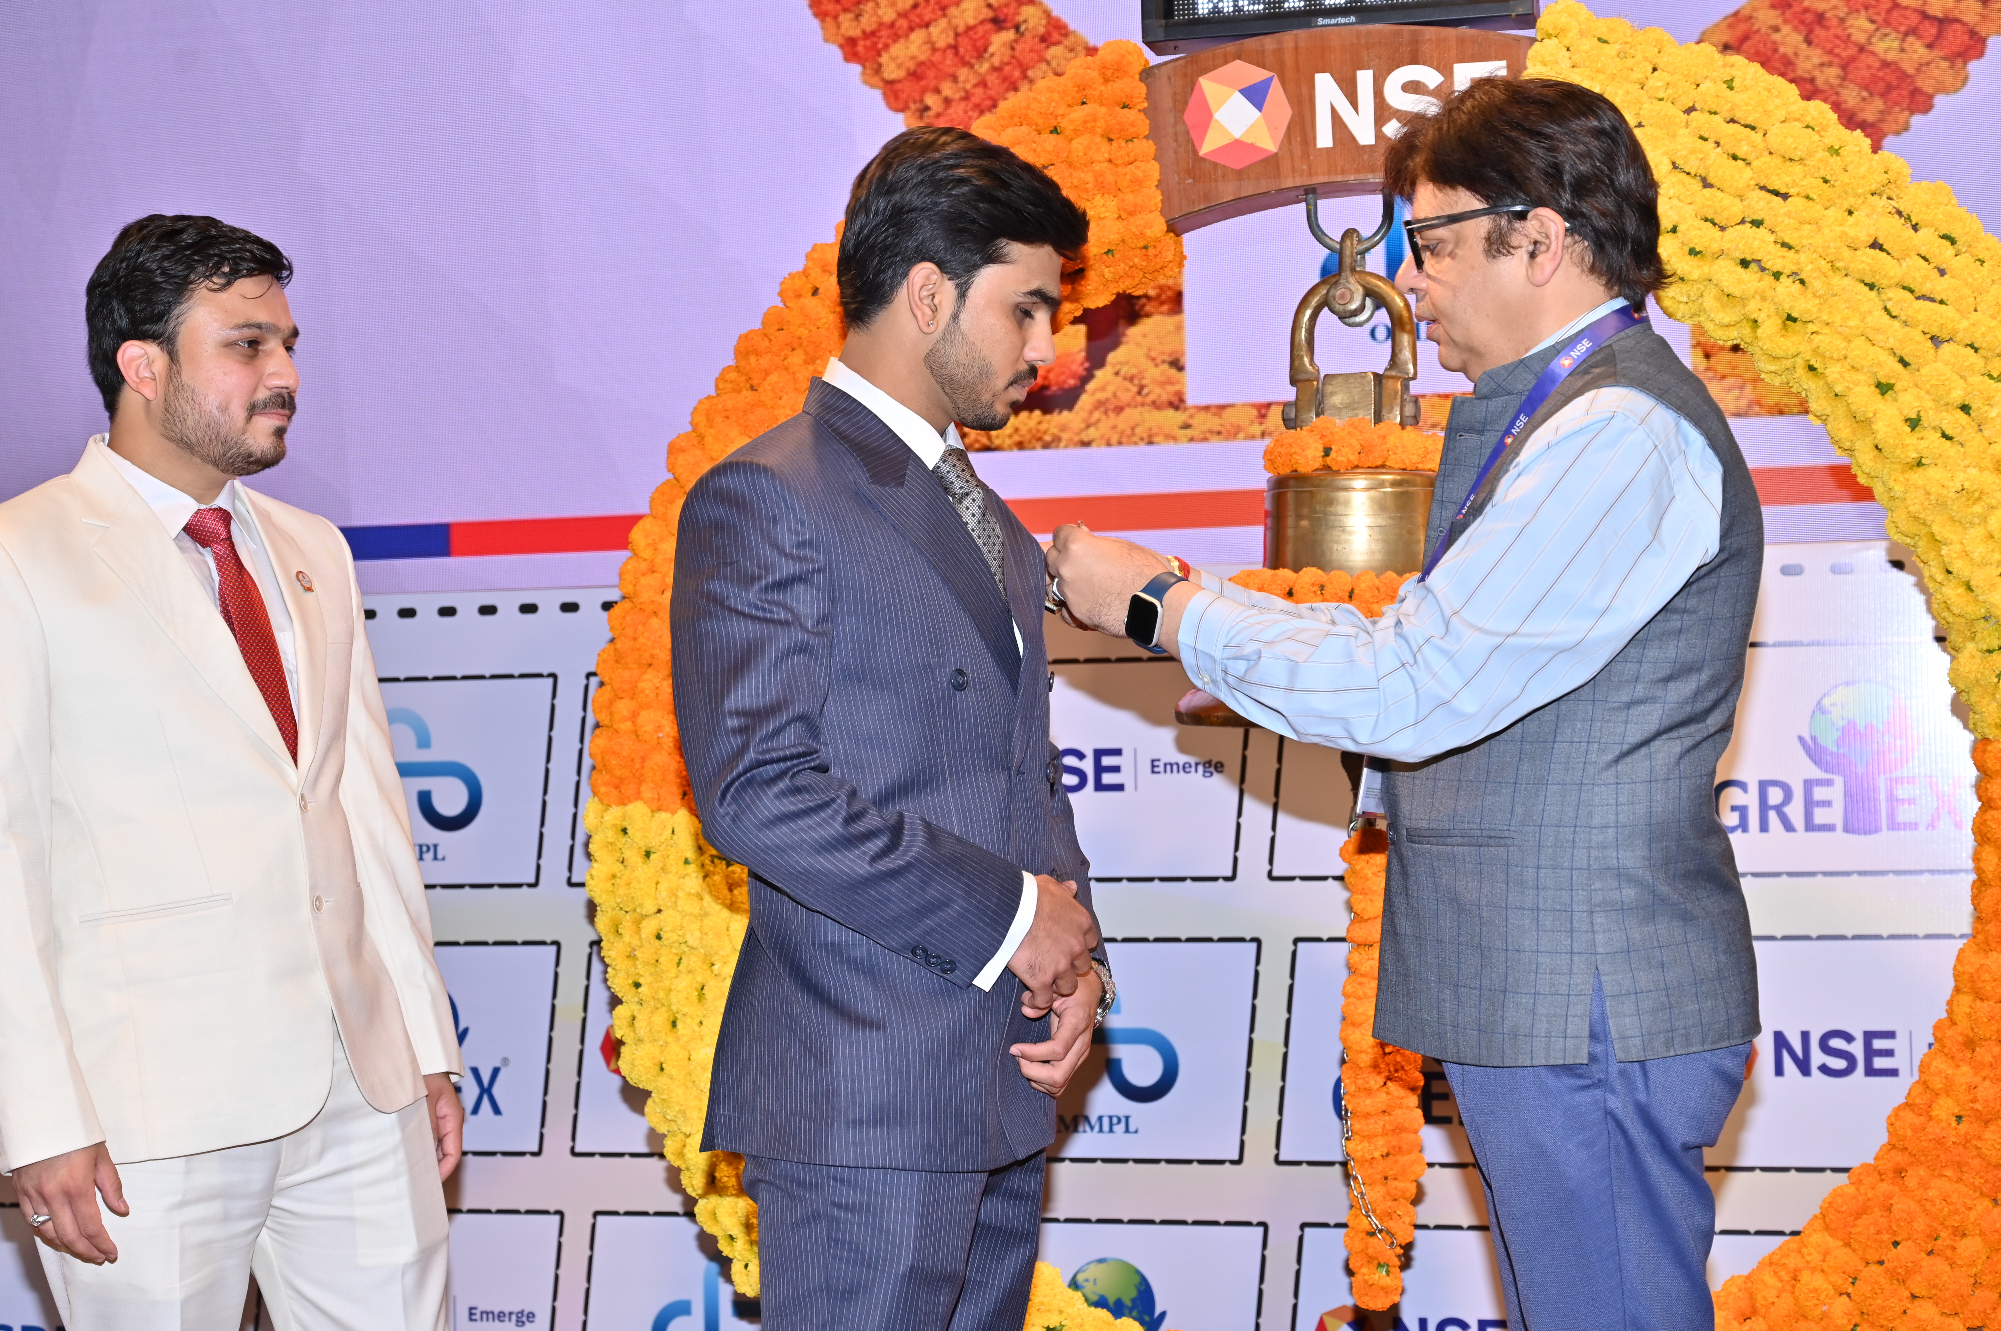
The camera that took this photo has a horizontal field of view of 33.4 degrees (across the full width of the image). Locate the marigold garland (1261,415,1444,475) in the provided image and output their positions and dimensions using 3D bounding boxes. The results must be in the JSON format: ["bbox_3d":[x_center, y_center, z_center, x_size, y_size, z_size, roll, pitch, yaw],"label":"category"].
[{"bbox_3d":[0.410,-0.254,3.860,0.218,0.058,0.210,-2,-4,15],"label":"marigold garland"}]

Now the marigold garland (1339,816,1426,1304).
[{"bbox_3d":[0.439,0.464,3.830,0.095,0.560,0.090,-2,-4,15],"label":"marigold garland"}]

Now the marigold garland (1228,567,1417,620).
[{"bbox_3d":[0.409,-0.075,3.850,0.290,0.070,0.270,-2,-4,15],"label":"marigold garland"}]

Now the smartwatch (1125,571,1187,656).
[{"bbox_3d":[0.144,-0.047,3.020,0.042,0.070,0.058,23,27,33],"label":"smartwatch"}]

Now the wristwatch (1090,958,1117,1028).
[{"bbox_3d":[0.077,0.292,2.970,0.055,0.065,0.040,26,13,-19],"label":"wristwatch"}]

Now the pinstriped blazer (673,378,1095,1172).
[{"bbox_3d":[-0.107,0.102,3.030,0.340,0.730,0.500,-3,-4,28],"label":"pinstriped blazer"}]

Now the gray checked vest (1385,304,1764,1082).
[{"bbox_3d":[0.523,0.029,3.070,0.345,0.675,0.470,-2,-3,6],"label":"gray checked vest"}]

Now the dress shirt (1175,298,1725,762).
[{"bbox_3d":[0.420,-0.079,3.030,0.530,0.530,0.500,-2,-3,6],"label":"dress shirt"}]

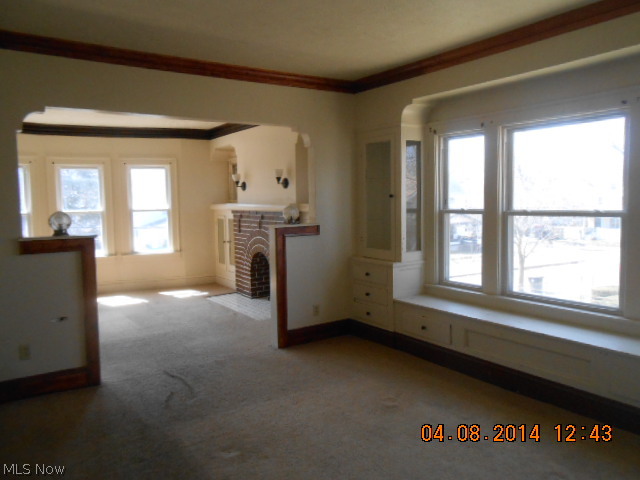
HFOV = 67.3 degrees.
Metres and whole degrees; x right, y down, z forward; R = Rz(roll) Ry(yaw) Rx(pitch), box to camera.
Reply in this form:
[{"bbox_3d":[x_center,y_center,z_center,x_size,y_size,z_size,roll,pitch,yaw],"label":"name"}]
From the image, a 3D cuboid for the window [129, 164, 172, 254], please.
[{"bbox_3d":[-2.696,-0.491,7.749,0.651,1.397,0.100,-4,6,-34],"label":"window"}]

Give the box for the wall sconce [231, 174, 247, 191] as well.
[{"bbox_3d":[-1.180,-0.830,7.019,0.165,0.242,0.118,-4,6,-34],"label":"wall sconce"}]

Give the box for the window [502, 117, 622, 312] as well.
[{"bbox_3d":[1.691,-0.184,3.422,0.100,1.293,0.869,-4,6,-34],"label":"window"}]

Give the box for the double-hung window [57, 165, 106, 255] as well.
[{"bbox_3d":[-3.548,-0.428,7.178,0.651,1.384,0.100,-4,6,-34],"label":"double-hung window"}]

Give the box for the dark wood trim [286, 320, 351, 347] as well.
[{"bbox_3d":[-0.016,0.908,4.742,0.745,0.167,0.022,-4,6,-34],"label":"dark wood trim"}]

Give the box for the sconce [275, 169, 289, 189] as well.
[{"bbox_3d":[-0.498,-0.758,6.010,0.165,0.241,0.118,-4,6,-34],"label":"sconce"}]

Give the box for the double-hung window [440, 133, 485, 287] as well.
[{"bbox_3d":[1.215,-0.244,4.126,0.100,1.326,0.471,-4,6,-34],"label":"double-hung window"}]

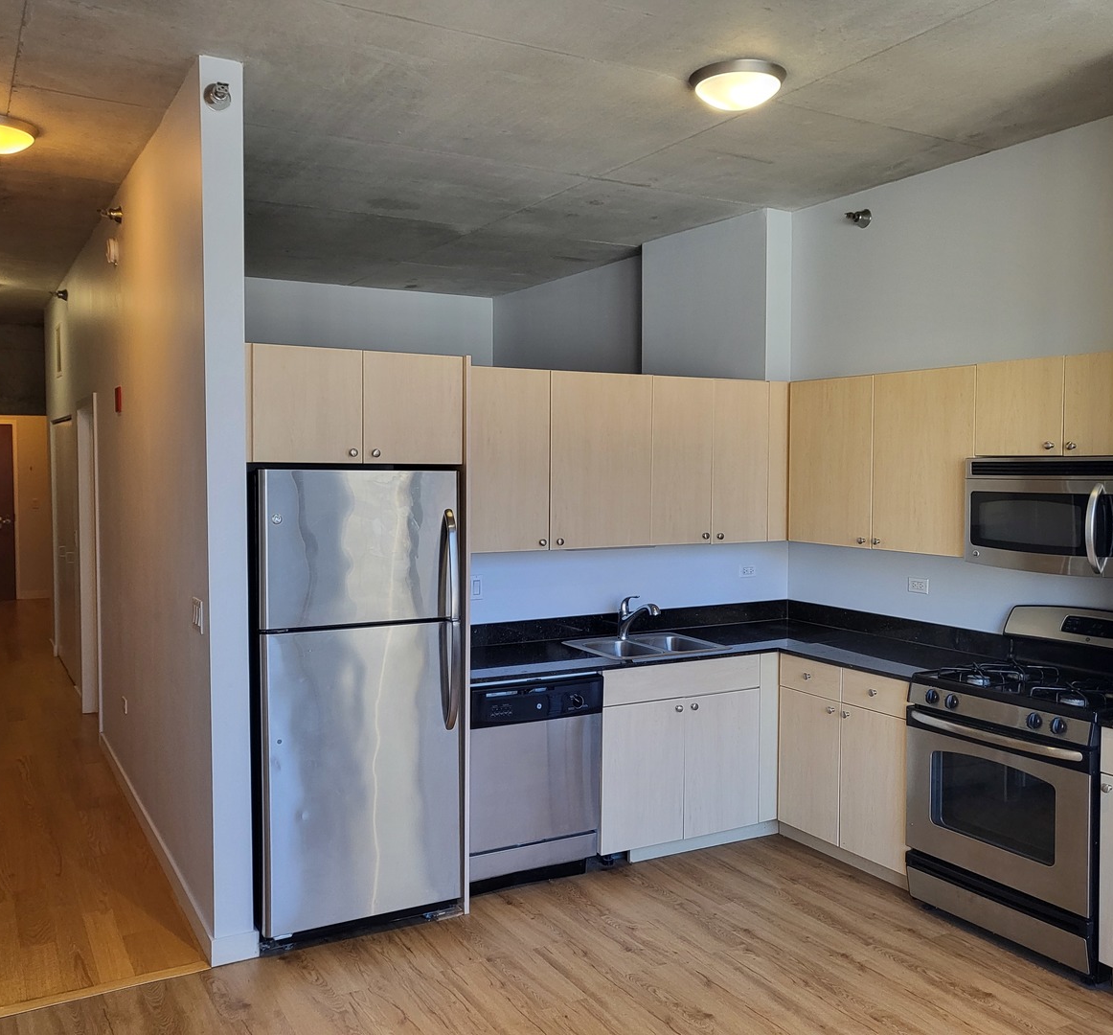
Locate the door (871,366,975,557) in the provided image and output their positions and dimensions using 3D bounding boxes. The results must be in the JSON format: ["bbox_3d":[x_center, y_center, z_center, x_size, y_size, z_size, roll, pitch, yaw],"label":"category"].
[{"bbox_3d":[1.549,-0.233,4.382,0.022,0.768,0.541,-1,3,-29],"label":"door"}]

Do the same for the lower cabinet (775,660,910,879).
[{"bbox_3d":[1.475,1.014,4.545,0.606,0.776,0.797,-1,3,-29],"label":"lower cabinet"}]

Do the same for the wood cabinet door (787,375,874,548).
[{"bbox_3d":[1.286,-0.256,4.858,0.022,0.768,0.540,-1,3,-29],"label":"wood cabinet door"}]

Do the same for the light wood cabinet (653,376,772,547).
[{"bbox_3d":[0.649,-0.267,4.999,0.684,0.771,0.335,-1,3,-30],"label":"light wood cabinet"}]

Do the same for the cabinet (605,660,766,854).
[{"bbox_3d":[0.405,1.001,4.769,0.831,0.776,0.628,-1,3,-29],"label":"cabinet"}]

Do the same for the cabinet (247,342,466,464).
[{"bbox_3d":[-0.841,-0.404,3.940,0.784,0.398,0.610,-1,3,-30],"label":"cabinet"}]

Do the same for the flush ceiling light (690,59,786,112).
[{"bbox_3d":[0.625,-1.468,3.580,0.334,0.097,0.334,0,3,0],"label":"flush ceiling light"}]

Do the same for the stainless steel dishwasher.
[{"bbox_3d":[-0.222,1.060,4.379,0.605,0.855,0.610,-1,3,-30],"label":"stainless steel dishwasher"}]

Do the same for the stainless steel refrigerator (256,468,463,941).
[{"bbox_3d":[-0.829,0.667,3.918,0.715,1.703,0.770,-1,3,-30],"label":"stainless steel refrigerator"}]

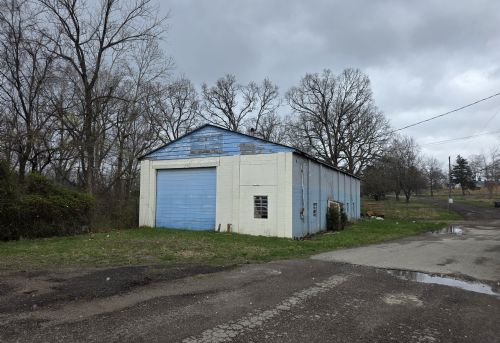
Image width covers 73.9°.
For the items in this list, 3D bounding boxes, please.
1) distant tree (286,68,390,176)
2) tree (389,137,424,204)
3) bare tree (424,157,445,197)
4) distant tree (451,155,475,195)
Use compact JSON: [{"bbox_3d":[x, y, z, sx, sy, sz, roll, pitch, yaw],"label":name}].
[{"bbox_3d":[12.787,-4.913,48.000,15.000,19.940,13.500,-1,-5,15],"label":"distant tree"},{"bbox_3d":[29.679,-0.569,63.000,6.900,12.896,6.600,-2,-5,25],"label":"tree"},{"bbox_3d":[49.985,1.355,90.000,5.600,10.837,5.400,-2,-6,29],"label":"bare tree"},{"bbox_3d":[57.571,0.813,90.000,6.500,10.837,6.300,-2,-6,33],"label":"distant tree"}]

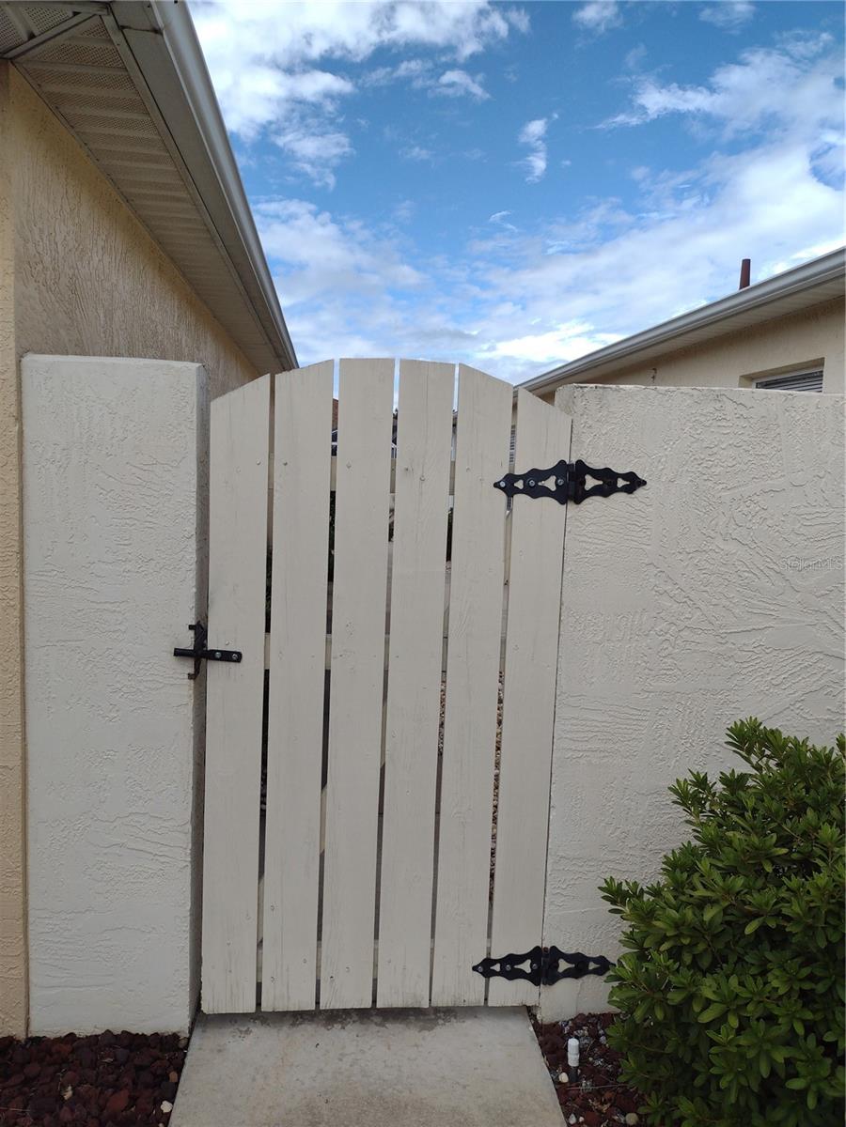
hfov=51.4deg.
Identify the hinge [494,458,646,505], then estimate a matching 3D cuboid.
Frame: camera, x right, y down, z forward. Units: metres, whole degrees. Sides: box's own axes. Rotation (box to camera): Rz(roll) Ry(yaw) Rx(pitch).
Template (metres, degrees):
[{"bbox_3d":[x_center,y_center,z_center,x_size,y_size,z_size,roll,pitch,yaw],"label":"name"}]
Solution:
[{"bbox_3d":[0.381,-0.208,2.263,0.402,0.115,0.022,-2,6,-5],"label":"hinge"}]

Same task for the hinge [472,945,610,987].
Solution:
[{"bbox_3d":[0.332,1.098,2.397,0.399,0.116,0.022,1,6,-6],"label":"hinge"}]

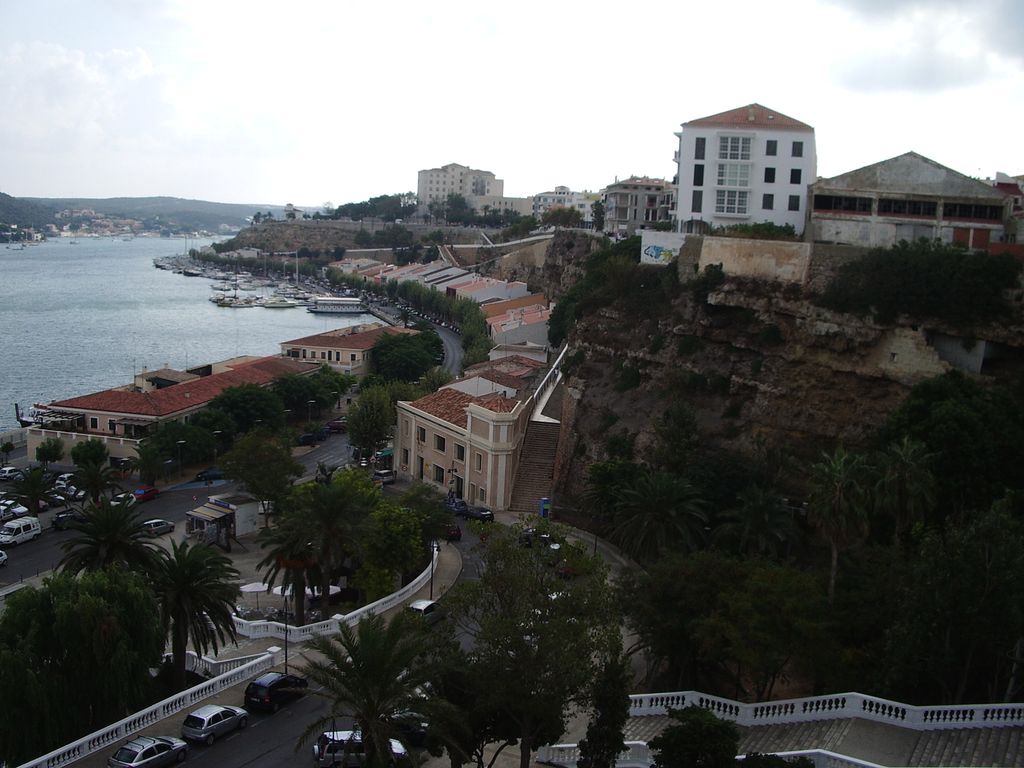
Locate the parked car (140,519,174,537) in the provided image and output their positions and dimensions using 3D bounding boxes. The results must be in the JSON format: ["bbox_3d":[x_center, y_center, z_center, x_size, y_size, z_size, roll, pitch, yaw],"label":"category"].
[{"bbox_3d":[-37.131,15.053,108.862,1.680,1.450,3.900,7,9,29],"label":"parked car"}]

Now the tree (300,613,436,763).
[{"bbox_3d":[-6.382,14.876,47.369,6.600,8.500,6.600,2,9,0],"label":"tree"}]

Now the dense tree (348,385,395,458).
[{"bbox_3d":[-19.605,5.790,144.818,6.300,10.900,6.300,2,8,0],"label":"dense tree"}]

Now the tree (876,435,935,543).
[{"bbox_3d":[30.746,10.013,81.107,4.500,12.030,4.500,2,9,0],"label":"tree"}]

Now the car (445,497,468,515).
[{"bbox_3d":[-7.062,14.648,126.393,1.720,1.460,4.200,-4,10,-33],"label":"car"}]

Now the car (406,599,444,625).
[{"bbox_3d":[-6.530,17.200,78.880,1.700,1.460,4.050,5,9,21],"label":"car"}]

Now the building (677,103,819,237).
[{"bbox_3d":[27.259,-24.582,119.606,14.400,15.210,14.000,4,9,14],"label":"building"}]

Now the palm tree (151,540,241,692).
[{"bbox_3d":[-20.920,15.708,68.221,5.900,10.490,5.900,2,9,0],"label":"palm tree"}]

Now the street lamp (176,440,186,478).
[{"bbox_3d":[-42.467,9.721,132.724,1.200,4.720,1.200,2,8,0],"label":"street lamp"}]

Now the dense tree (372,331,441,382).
[{"bbox_3d":[-23.280,-4.990,228.140,14.820,13.430,13.340,2,8,0],"label":"dense tree"}]

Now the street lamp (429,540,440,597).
[{"bbox_3d":[-6.250,14.910,83.010,1.000,5.280,0.500,2,8,0],"label":"street lamp"}]

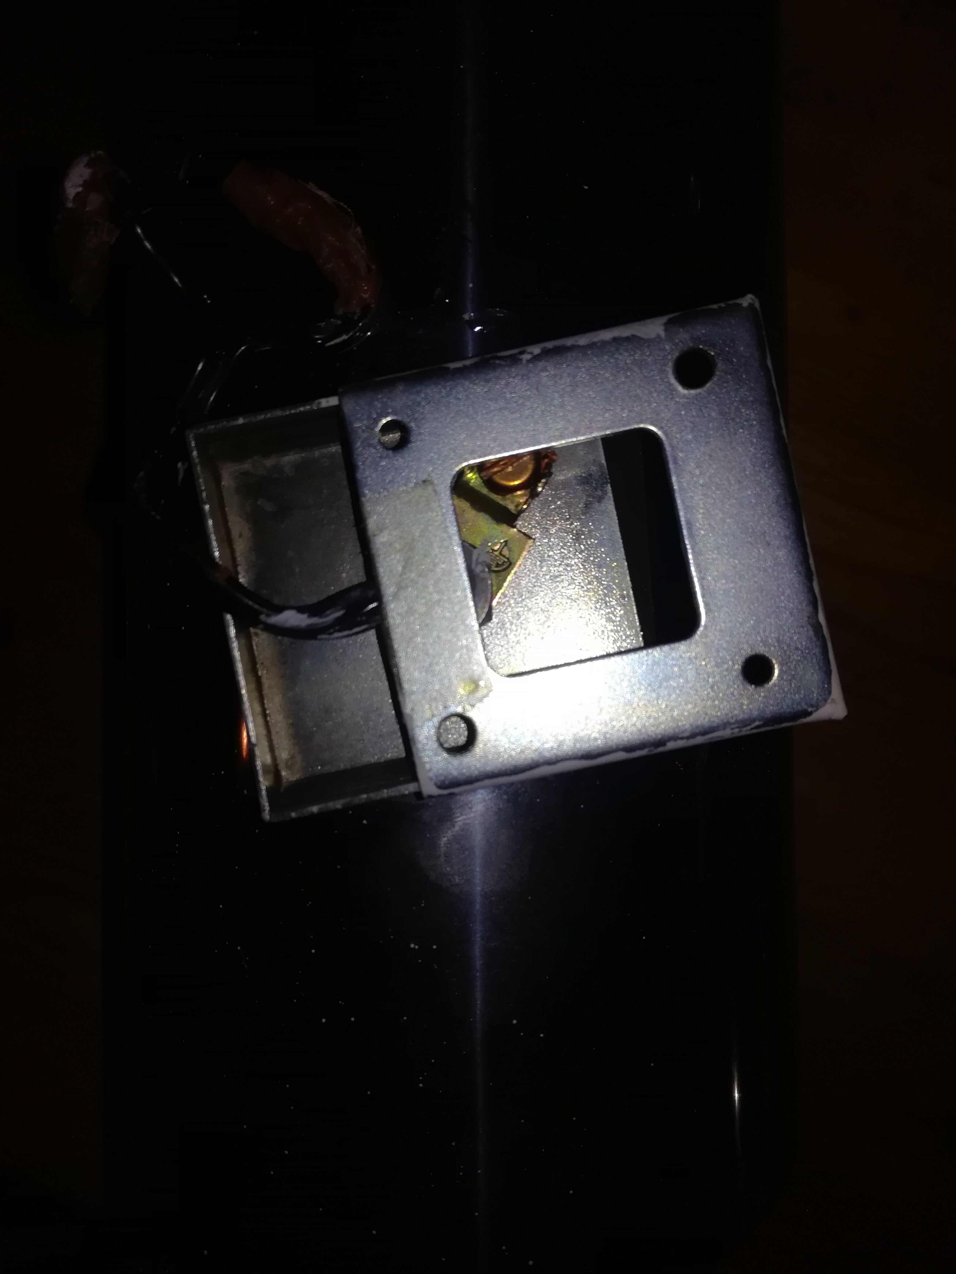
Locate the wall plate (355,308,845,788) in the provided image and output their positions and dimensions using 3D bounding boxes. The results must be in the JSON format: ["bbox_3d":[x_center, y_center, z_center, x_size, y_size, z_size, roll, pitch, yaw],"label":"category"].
[{"bbox_3d":[0.011,-0.008,0.101,0.040,0.015,0.040,-11,89,5],"label":"wall plate"}]

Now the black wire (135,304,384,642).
[{"bbox_3d":[-0.025,-0.020,0.107,0.032,0.017,0.039,0,87,1],"label":"black wire"}]

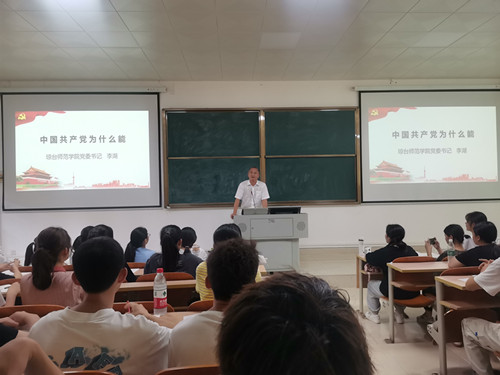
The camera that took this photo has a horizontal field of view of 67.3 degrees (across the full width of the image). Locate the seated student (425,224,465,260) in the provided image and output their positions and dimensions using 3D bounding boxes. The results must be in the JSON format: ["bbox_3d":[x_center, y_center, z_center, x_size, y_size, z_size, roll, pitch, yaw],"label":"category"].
[{"bbox_3d":[2.220,0.939,4.107,0.470,1.120,0.720,-1,0,-31],"label":"seated student"}]

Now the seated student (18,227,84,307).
[{"bbox_3d":[-1.067,0.834,2.407,0.470,1.200,0.750,-1,0,5],"label":"seated student"}]

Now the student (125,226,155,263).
[{"bbox_3d":[-1.081,0.985,3.957,0.470,1.120,0.720,-1,0,17],"label":"student"}]

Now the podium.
[{"bbox_3d":[0.307,0.811,6.025,1.130,0.980,0.740,-1,0,-3],"label":"podium"}]

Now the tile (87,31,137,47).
[{"bbox_3d":[-1.951,-2.131,5.430,0.600,0.025,0.600,-1,0,-3],"label":"tile"}]

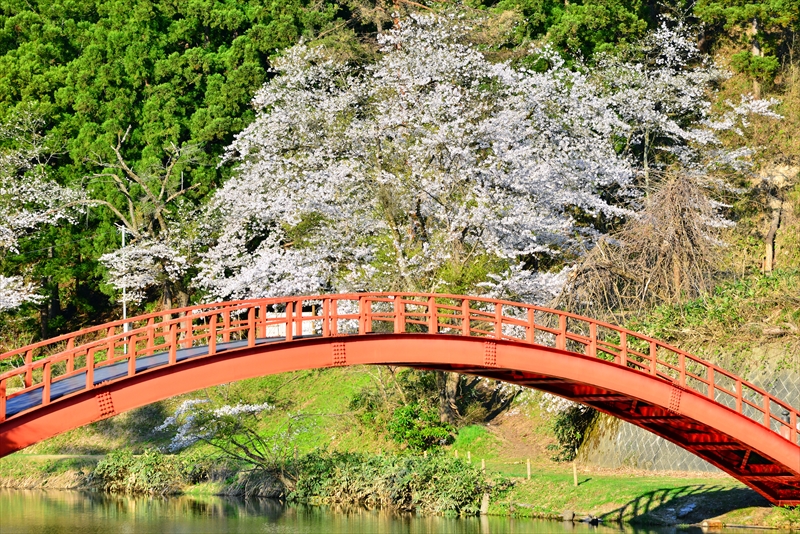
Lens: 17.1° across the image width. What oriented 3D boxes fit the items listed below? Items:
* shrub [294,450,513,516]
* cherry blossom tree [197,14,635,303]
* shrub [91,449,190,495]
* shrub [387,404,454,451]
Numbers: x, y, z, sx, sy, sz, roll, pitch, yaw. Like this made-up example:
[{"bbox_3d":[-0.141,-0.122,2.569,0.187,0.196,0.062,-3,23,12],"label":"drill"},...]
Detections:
[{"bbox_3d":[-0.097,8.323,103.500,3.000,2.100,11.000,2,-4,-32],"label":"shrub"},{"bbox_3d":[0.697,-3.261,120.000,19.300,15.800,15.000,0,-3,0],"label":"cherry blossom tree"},{"bbox_3d":[-11.820,9.337,121.500,3.900,2.050,2.400,-2,-3,30],"label":"shrub"},{"bbox_3d":[0.880,6.889,114.500,2.900,1.950,2.400,0,-3,0],"label":"shrub"}]

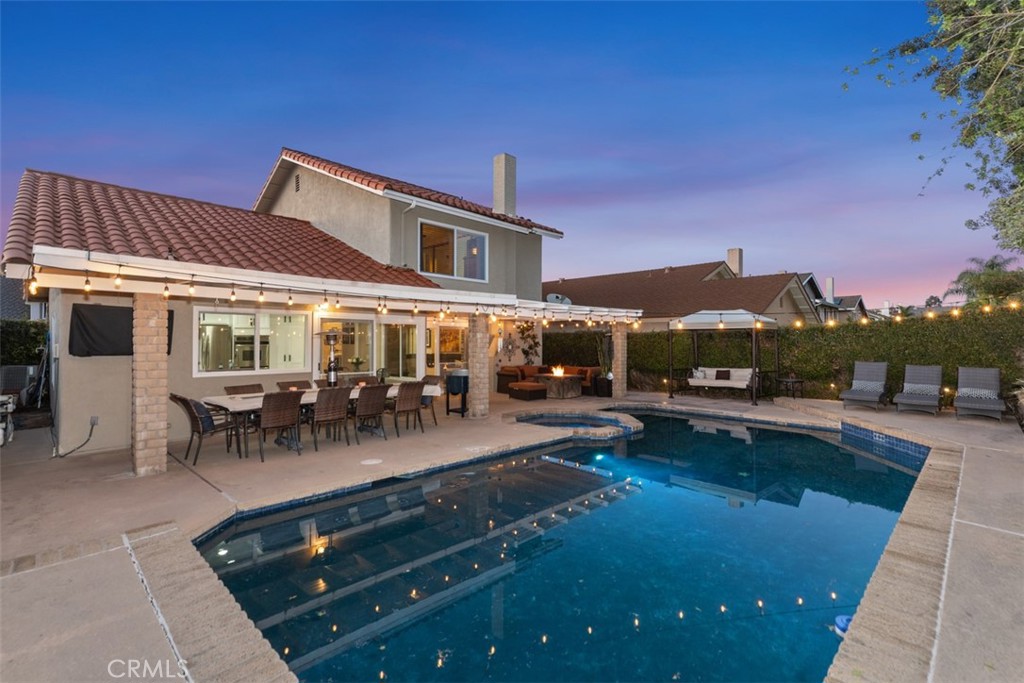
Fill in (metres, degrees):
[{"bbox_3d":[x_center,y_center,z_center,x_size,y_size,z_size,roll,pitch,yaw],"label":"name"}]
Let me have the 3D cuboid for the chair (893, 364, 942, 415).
[{"bbox_3d":[8.653,1.031,9.662,1.700,0.939,0.670,0,0,-44],"label":"chair"}]

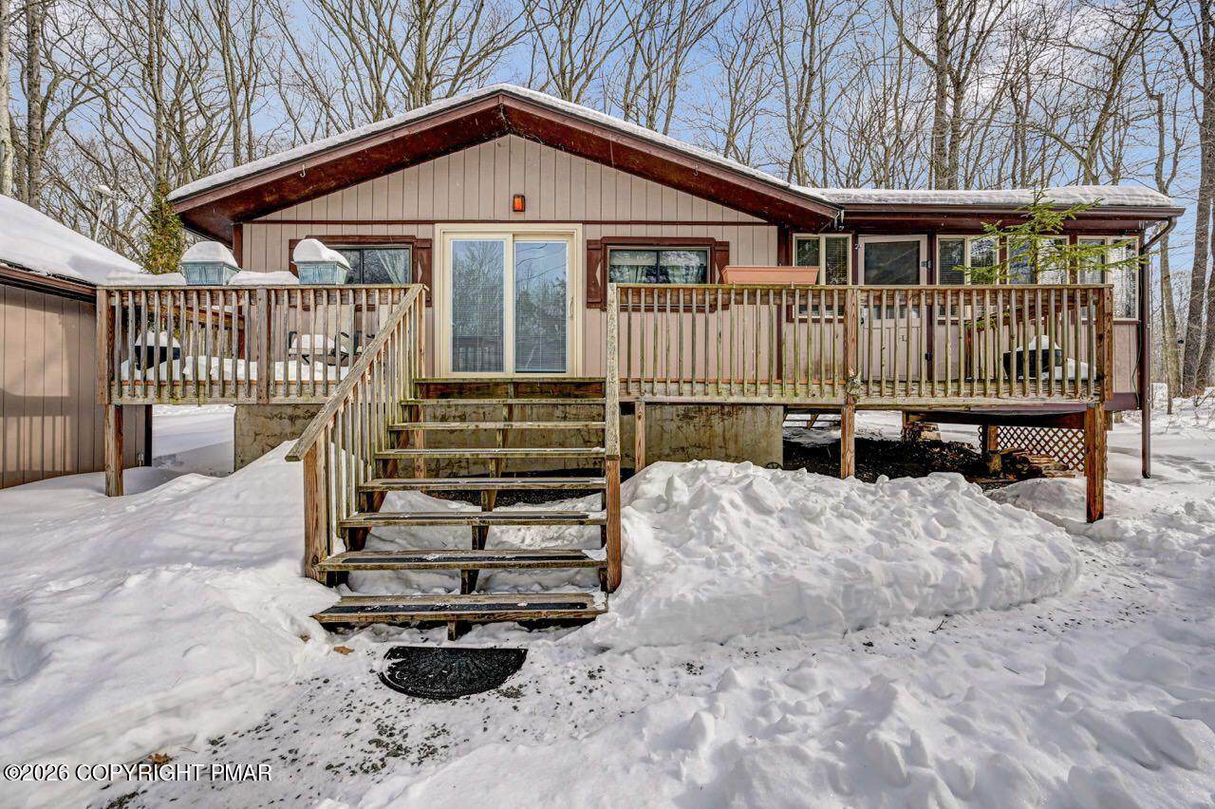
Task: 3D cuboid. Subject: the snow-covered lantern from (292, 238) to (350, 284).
[{"bbox_3d":[-2.785,-1.380,4.950,0.430,0.460,0.290,0,0,0],"label":"snow-covered lantern"}]

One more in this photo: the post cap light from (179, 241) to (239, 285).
[{"bbox_3d":[-3.730,-1.325,4.770,0.410,0.420,0.250,0,0,-1],"label":"post cap light"}]

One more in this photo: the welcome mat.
[{"bbox_3d":[-0.835,1.378,2.620,0.780,0.020,0.490,0,0,-1],"label":"welcome mat"}]

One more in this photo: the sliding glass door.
[{"bbox_3d":[-1.294,-1.290,6.790,1.770,2.020,0.110,0,0,-1],"label":"sliding glass door"}]

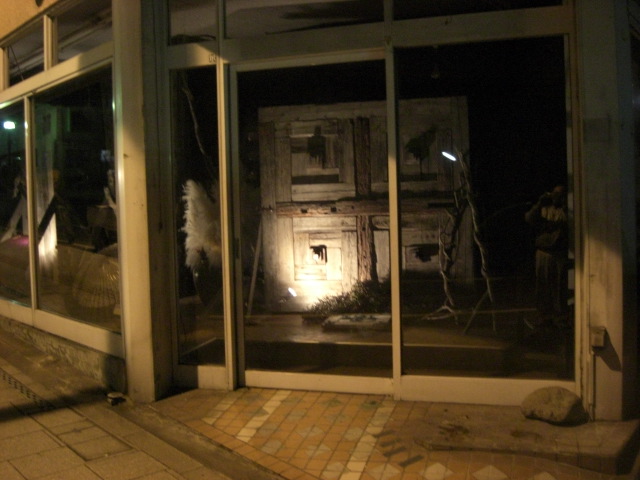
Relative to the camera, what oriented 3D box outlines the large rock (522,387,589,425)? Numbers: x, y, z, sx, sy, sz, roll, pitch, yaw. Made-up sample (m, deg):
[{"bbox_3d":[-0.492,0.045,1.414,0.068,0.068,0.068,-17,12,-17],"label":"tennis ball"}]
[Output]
[{"bbox_3d":[1.362,0.943,4.056,0.375,0.190,0.265,0,3,22],"label":"large rock"}]

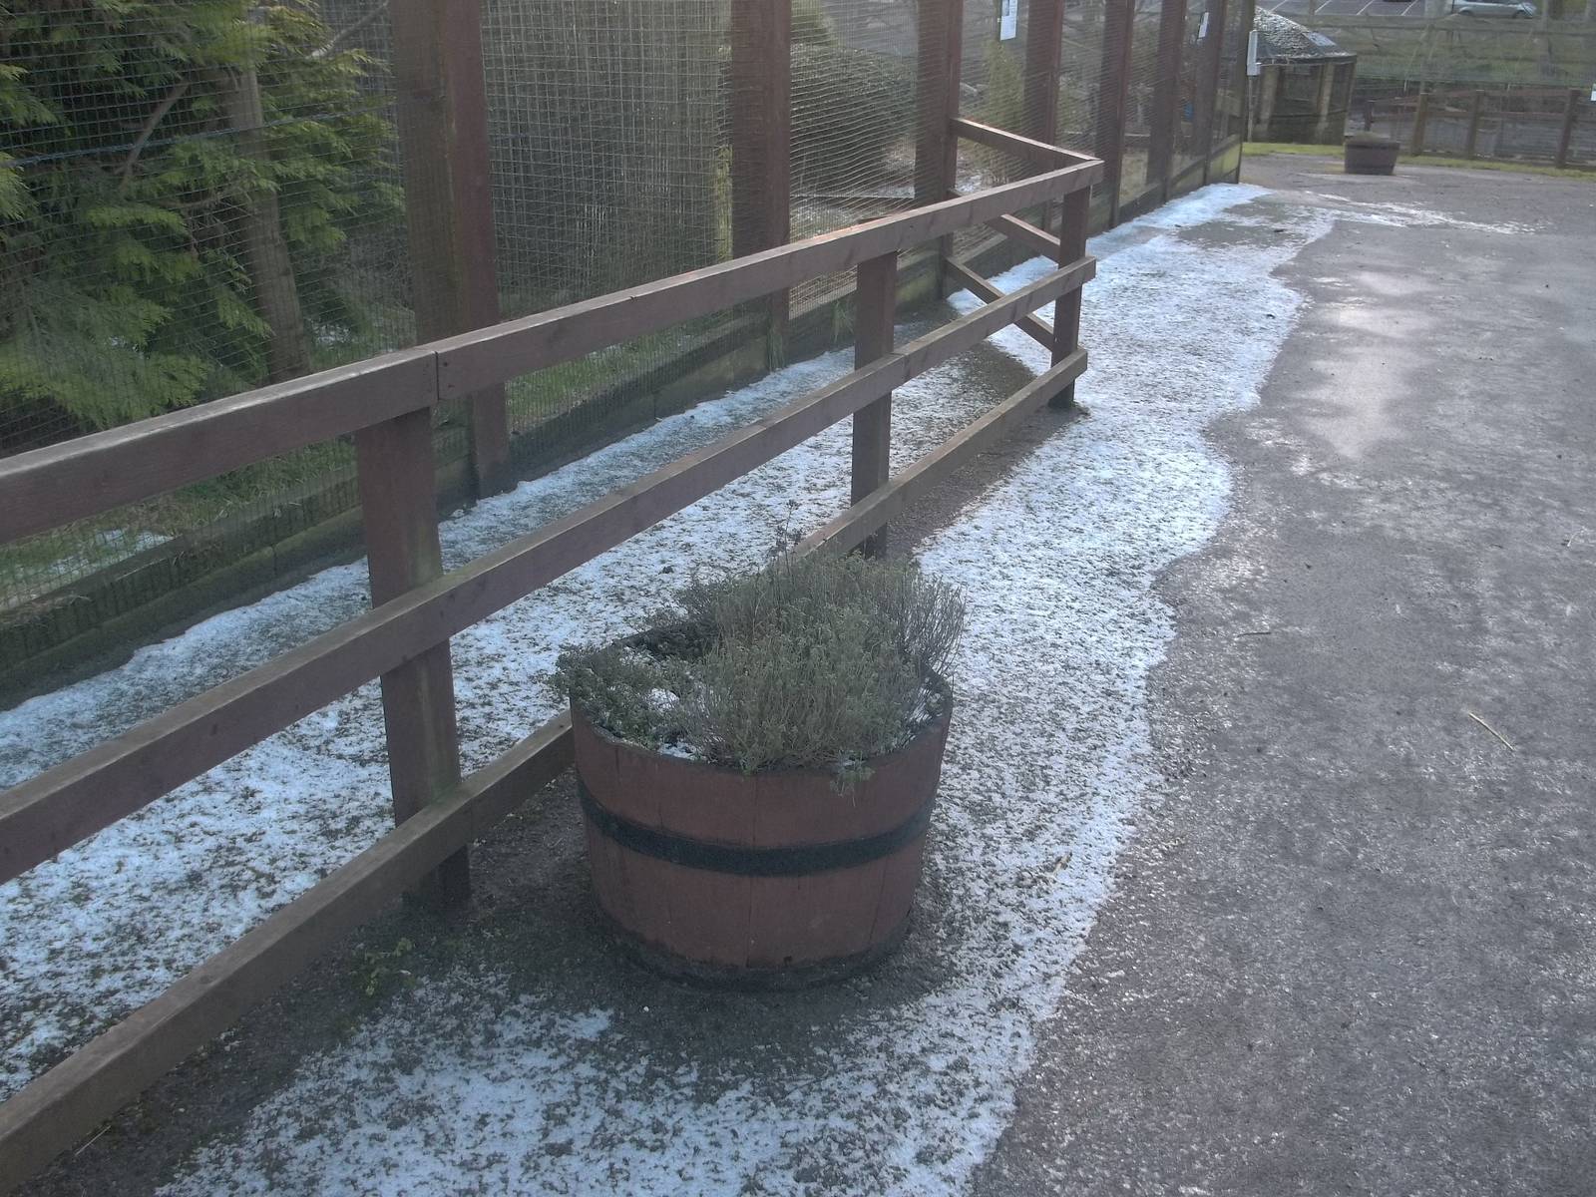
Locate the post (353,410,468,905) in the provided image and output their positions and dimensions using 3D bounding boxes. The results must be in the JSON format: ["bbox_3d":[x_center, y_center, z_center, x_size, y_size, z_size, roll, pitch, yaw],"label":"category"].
[{"bbox_3d":[-0.642,0.101,2.563,0.082,0.971,0.082,9,22,22],"label":"post"}]

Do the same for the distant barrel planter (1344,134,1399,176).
[{"bbox_3d":[6.827,-5.253,18.028,0.642,0.431,0.642,1,21,0],"label":"distant barrel planter"}]

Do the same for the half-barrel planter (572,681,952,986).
[{"bbox_3d":[-0.064,0.349,2.694,0.648,0.426,0.648,1,21,0],"label":"half-barrel planter"}]

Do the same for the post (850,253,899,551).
[{"bbox_3d":[0.216,-0.568,4.377,0.082,0.971,0.082,9,22,22],"label":"post"}]

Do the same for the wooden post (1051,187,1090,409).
[{"bbox_3d":[1.129,-1.260,6.312,0.082,0.971,0.082,9,22,22],"label":"wooden post"}]

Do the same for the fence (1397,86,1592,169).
[{"bbox_3d":[9.868,-6.757,21.754,0.124,0.978,4.526,-2,21,-7],"label":"fence"}]

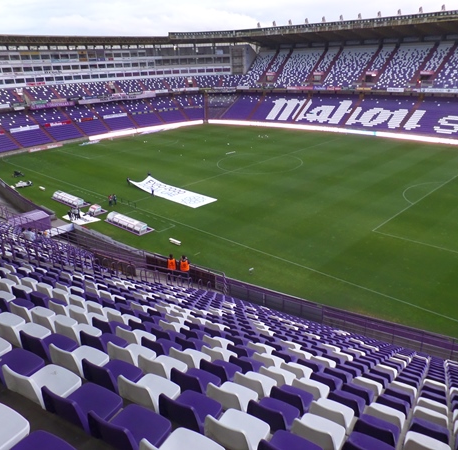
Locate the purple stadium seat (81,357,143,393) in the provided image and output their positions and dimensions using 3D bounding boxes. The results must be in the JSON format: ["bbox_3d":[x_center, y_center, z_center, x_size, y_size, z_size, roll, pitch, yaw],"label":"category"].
[{"bbox_3d":[-1.223,1.482,4.211,0.437,0.348,0.435,10,25,28],"label":"purple stadium seat"}]

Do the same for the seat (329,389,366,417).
[{"bbox_3d":[1.631,2.369,5.514,0.437,0.348,0.435,10,25,29],"label":"seat"}]

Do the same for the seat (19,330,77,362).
[{"bbox_3d":[-2.102,1.328,4.679,0.437,0.348,0.435,10,25,27],"label":"seat"}]

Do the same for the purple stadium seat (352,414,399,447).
[{"bbox_3d":[1.679,2.257,4.527,0.437,0.348,0.435,11,25,29],"label":"purple stadium seat"}]

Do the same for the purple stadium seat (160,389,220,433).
[{"bbox_3d":[-0.348,1.639,3.736,0.437,0.348,0.435,10,25,28],"label":"purple stadium seat"}]

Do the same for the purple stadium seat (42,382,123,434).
[{"bbox_3d":[-1.169,1.367,3.229,0.437,0.348,0.435,10,25,28],"label":"purple stadium seat"}]

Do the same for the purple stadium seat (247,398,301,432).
[{"bbox_3d":[0.487,1.914,4.233,0.437,0.348,0.435,10,25,28],"label":"purple stadium seat"}]

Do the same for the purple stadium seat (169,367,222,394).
[{"bbox_3d":[-0.391,1.755,4.714,0.437,0.348,0.435,10,25,28],"label":"purple stadium seat"}]

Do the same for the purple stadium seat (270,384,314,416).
[{"bbox_3d":[0.800,2.094,5.017,0.437,0.348,0.435,10,25,28],"label":"purple stadium seat"}]

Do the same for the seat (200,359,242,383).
[{"bbox_3d":[-0.084,1.934,5.501,0.437,0.348,0.435,10,25,28],"label":"seat"}]

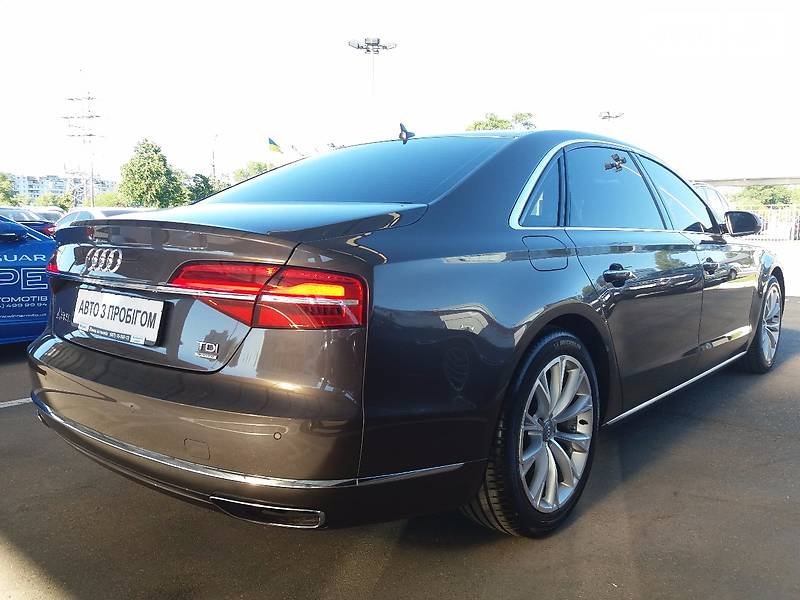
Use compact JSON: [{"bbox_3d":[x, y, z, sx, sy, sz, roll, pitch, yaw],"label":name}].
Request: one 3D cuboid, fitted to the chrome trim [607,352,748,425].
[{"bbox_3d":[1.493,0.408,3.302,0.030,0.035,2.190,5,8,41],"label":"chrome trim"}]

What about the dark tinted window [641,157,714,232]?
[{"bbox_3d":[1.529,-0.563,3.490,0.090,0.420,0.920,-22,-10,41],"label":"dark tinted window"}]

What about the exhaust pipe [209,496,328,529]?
[{"bbox_3d":[-0.328,0.521,1.609,0.310,0.055,0.080,2,7,19],"label":"exhaust pipe"}]

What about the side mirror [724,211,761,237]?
[{"bbox_3d":[1.921,-0.422,3.608,0.215,0.150,0.130,5,9,41],"label":"side mirror"}]

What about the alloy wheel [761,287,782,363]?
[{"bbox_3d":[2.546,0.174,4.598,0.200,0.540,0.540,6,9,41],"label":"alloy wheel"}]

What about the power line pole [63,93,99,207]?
[{"bbox_3d":[-71.444,-30.828,143.332,8.200,31.000,3.500,-4,7,-26],"label":"power line pole"}]

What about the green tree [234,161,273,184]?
[{"bbox_3d":[-12.956,-9.031,57.726,5.000,6.833,5.000,-2,7,-12],"label":"green tree"}]

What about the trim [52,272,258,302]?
[{"bbox_3d":[-0.830,-0.048,1.922,1.250,0.045,0.110,5,9,41],"label":"trim"}]

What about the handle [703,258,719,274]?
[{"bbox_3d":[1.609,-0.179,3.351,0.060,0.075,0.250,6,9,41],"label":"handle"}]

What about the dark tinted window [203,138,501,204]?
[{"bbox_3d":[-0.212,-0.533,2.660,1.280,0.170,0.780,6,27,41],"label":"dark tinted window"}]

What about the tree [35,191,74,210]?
[{"bbox_3d":[-58.745,-15.011,109.704,6.800,7.200,6.500,-4,7,-28],"label":"tree"}]

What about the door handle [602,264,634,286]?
[{"bbox_3d":[0.797,-0.090,2.324,0.060,0.075,0.240,5,9,41],"label":"door handle"}]

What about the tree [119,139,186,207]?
[{"bbox_3d":[-13.773,-6.009,35.783,3.800,5.861,3.800,-3,7,-21],"label":"tree"}]

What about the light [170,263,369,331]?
[{"bbox_3d":[-0.334,-0.018,1.617,0.540,0.165,0.130,2,7,21],"label":"light"}]

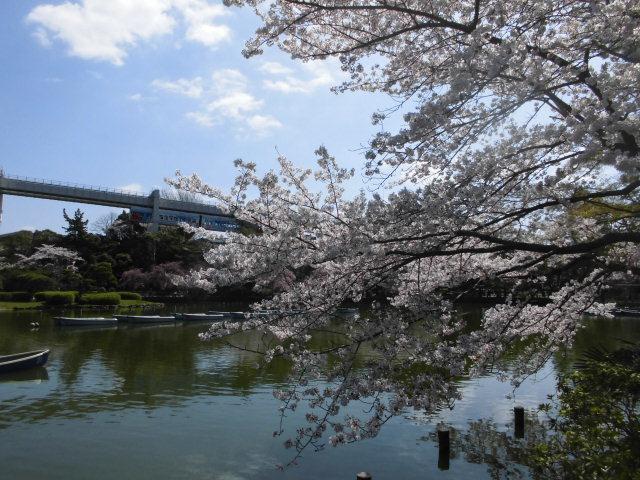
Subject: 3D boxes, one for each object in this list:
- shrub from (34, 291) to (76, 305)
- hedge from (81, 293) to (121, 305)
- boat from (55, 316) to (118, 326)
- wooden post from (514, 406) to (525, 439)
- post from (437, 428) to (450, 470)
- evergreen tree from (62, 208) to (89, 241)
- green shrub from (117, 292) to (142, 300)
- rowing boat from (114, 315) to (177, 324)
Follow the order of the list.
[{"bbox_3d":[-28.410,6.265,51.632,4.000,1.400,2.000,2,-6,-23],"label":"shrub"},{"bbox_3d":[-23.572,6.364,51.622,3.800,1.250,2.000,2,-6,-23],"label":"hedge"},{"bbox_3d":[-14.207,4.991,29.247,3.500,0.480,1.250,3,-7,-30],"label":"boat"},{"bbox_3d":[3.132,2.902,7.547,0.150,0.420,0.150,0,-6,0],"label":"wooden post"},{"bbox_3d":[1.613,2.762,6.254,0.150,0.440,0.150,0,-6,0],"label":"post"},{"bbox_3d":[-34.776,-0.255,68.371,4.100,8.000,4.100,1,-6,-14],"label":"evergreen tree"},{"bbox_3d":[-23.492,7.068,59.592,3.300,1.050,1.900,2,-6,-23],"label":"green shrub"},{"bbox_3d":[-11.339,5.192,31.237,3.500,0.480,1.250,3,-7,-30],"label":"rowing boat"}]

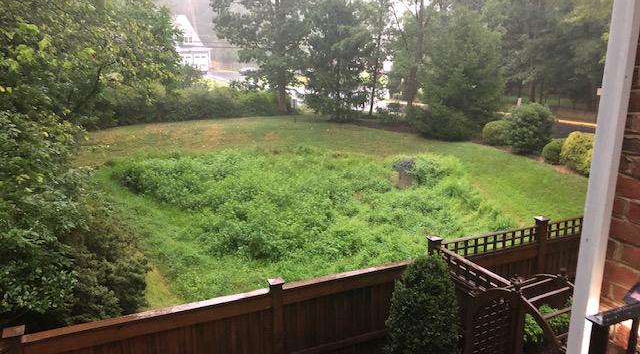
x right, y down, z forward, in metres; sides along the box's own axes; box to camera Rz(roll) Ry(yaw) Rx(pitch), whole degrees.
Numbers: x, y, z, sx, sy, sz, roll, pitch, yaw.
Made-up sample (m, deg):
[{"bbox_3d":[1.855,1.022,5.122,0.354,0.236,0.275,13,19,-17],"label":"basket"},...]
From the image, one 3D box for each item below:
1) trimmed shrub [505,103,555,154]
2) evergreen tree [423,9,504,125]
[{"bbox_3d":[8.719,-2.025,21.593,1.912,2.045,1.912,6,15,21],"label":"trimmed shrub"},{"bbox_3d":[7.317,-5.449,26.713,4.359,6.250,4.359,4,14,15],"label":"evergreen tree"}]

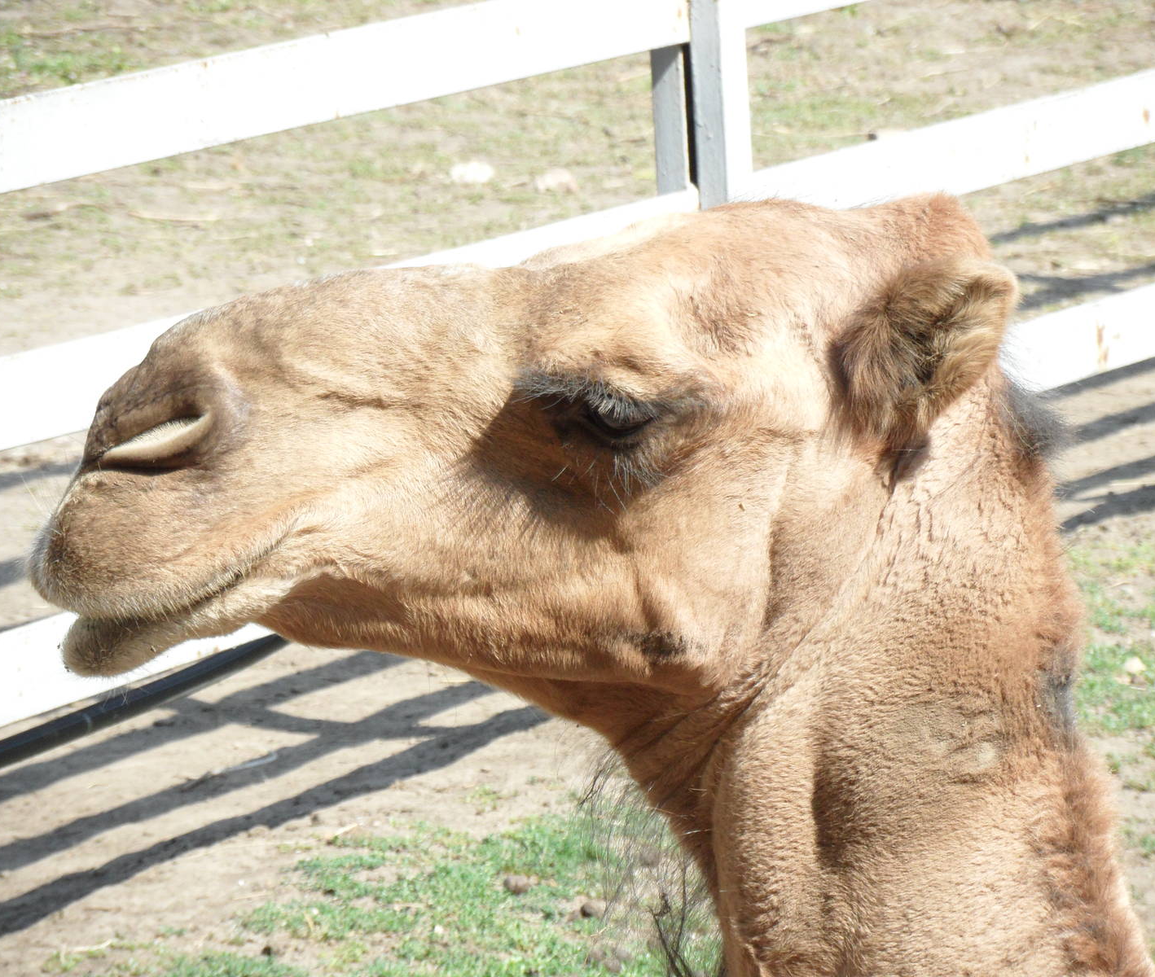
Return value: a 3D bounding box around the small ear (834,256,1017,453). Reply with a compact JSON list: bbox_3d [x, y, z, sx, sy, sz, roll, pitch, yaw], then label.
[{"bbox_3d":[0.196,-0.076,5.700,0.076,0.126,0.060,37,13,-11],"label":"small ear"}]

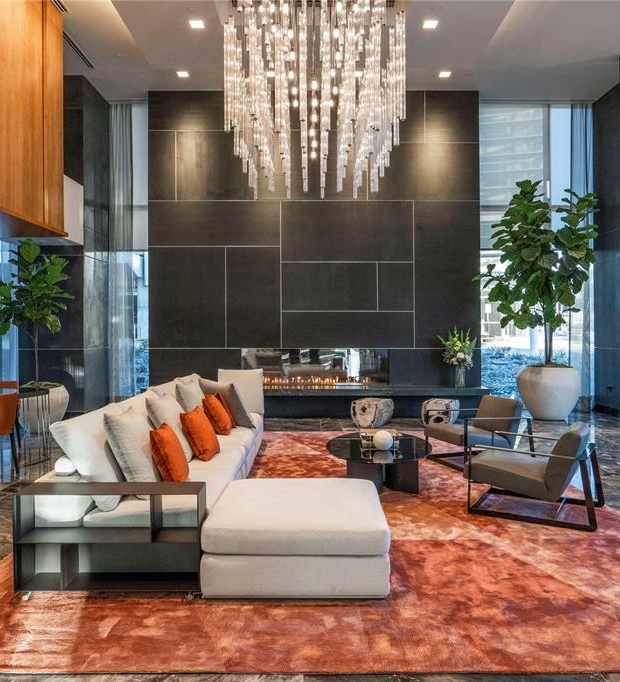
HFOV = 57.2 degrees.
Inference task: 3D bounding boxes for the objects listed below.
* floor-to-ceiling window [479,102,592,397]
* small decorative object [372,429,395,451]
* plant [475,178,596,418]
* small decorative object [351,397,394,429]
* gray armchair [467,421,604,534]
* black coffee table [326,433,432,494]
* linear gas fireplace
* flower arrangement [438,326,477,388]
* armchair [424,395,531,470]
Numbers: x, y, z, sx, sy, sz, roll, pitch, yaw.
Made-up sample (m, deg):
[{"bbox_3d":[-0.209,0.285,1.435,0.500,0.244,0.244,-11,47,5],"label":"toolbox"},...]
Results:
[{"bbox_3d":[4.005,-1.607,10.100,2.000,5.250,0.150,0,1,0],"label":"floor-to-ceiling window"},{"bbox_3d":[0.653,0.884,5.050,0.180,0.180,0.180,0,0,0],"label":"small decorative object"},{"bbox_3d":[3.680,-0.655,9.200,1.820,3.780,1.600,0,1,0],"label":"plant"},{"bbox_3d":[0.945,1.080,8.620,0.620,0.420,0.500,0,0,14],"label":"small decorative object"},{"bbox_3d":[1.750,0.950,4.410,0.900,0.710,0.750,0,0,31],"label":"gray armchair"},{"bbox_3d":[0.645,1.135,5.280,0.980,0.330,1.460,0,0,0],"label":"black coffee table"},{"bbox_3d":[0.078,0.485,9.850,2.550,0.700,0.350,0,1,0],"label":"linear gas fireplace"},{"bbox_3d":[2.412,0.270,9.300,0.600,1.000,0.520,0,1,0],"label":"flower arrangement"},{"bbox_3d":[1.805,0.960,6.122,0.860,0.690,0.750,0,1,-19],"label":"armchair"}]

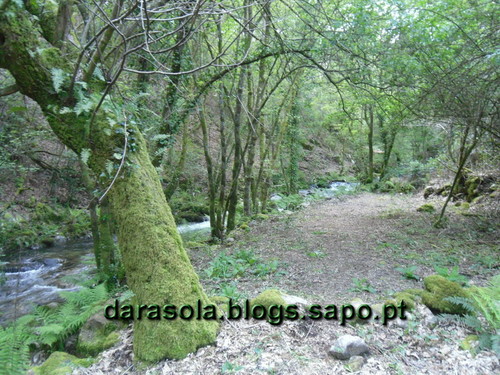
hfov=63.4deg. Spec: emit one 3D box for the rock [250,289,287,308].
[{"bbox_3d":[0.190,1.141,4.150,0.360,0.180,0.300,0,4,0],"label":"rock"}]

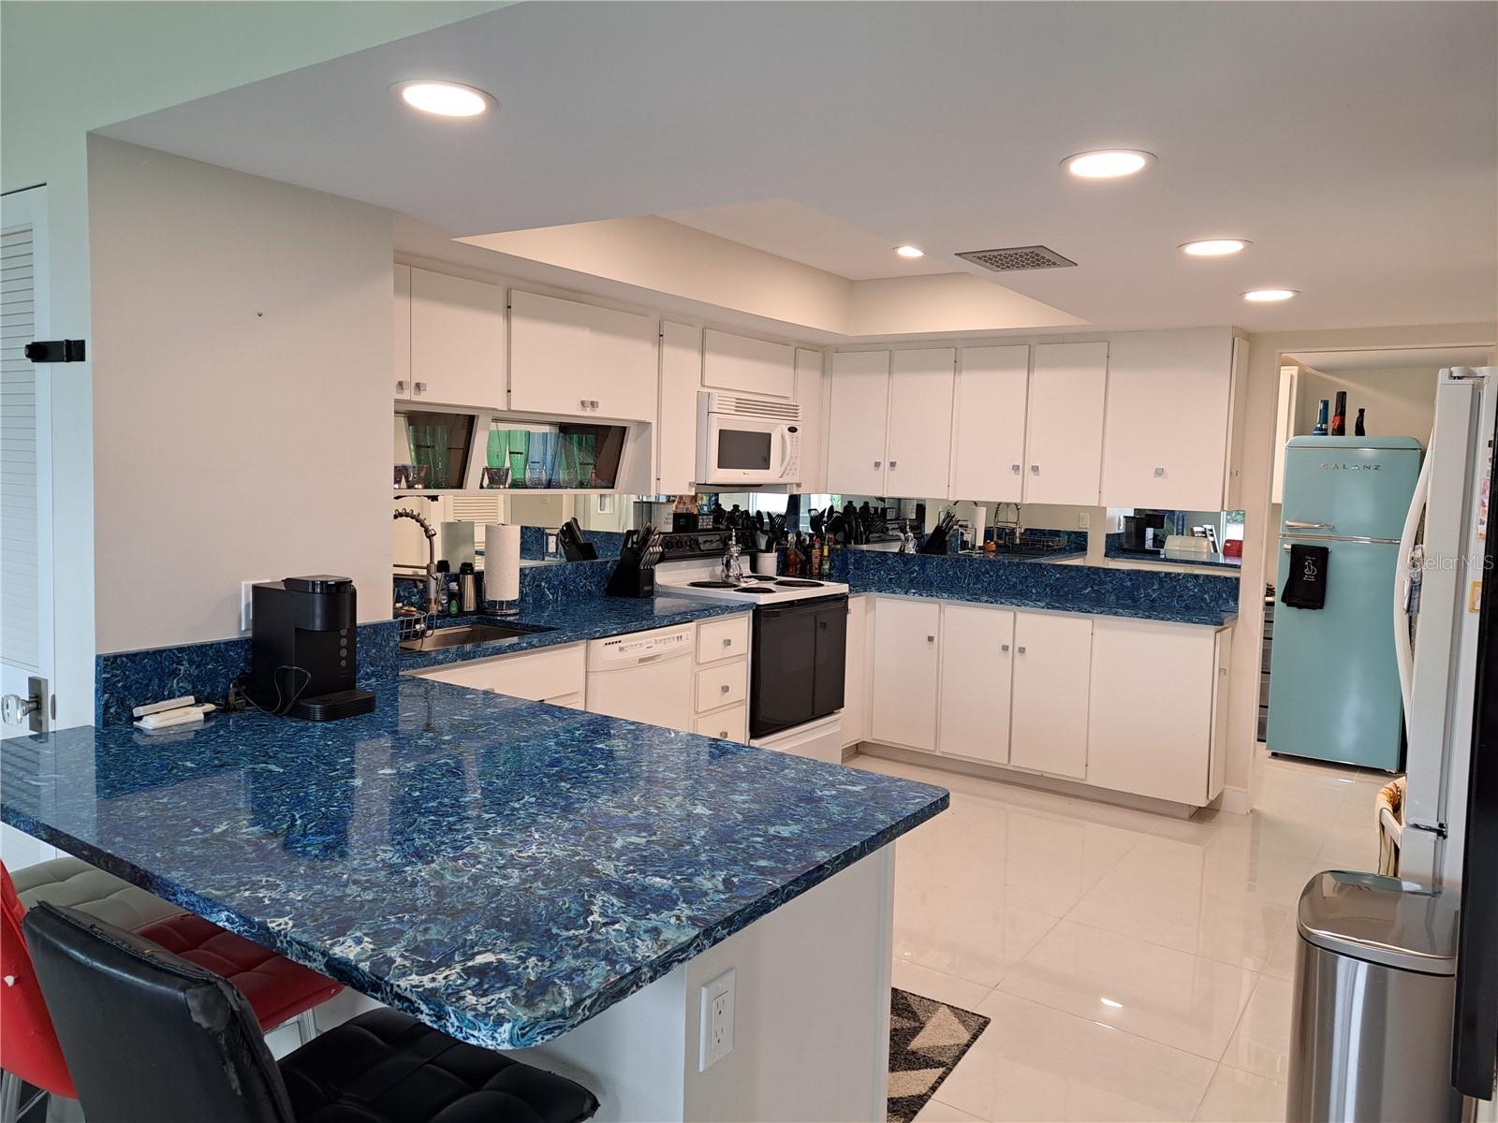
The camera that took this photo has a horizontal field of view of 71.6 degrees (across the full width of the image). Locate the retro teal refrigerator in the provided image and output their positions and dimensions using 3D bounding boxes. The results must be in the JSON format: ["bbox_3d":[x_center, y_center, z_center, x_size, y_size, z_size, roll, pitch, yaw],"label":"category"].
[{"bbox_3d":[3.210,0.195,5.565,0.595,1.683,0.658,5,6,34],"label":"retro teal refrigerator"}]

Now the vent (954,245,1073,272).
[{"bbox_3d":[0.783,-0.874,3.019,0.247,0.025,0.307,5,6,35],"label":"vent"}]

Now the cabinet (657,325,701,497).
[{"bbox_3d":[-0.425,-0.658,4.536,0.316,0.725,0.282,5,6,35],"label":"cabinet"}]

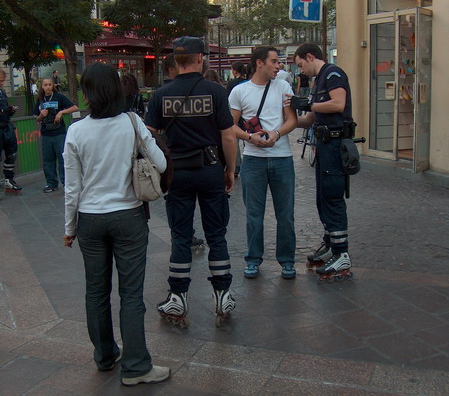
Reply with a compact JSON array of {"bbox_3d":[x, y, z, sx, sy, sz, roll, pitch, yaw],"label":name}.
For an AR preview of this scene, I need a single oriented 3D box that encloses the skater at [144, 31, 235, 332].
[{"bbox_3d":[-0.209,-0.080,4.049,0.600,1.827,0.430,0,11,6],"label":"skater"}]

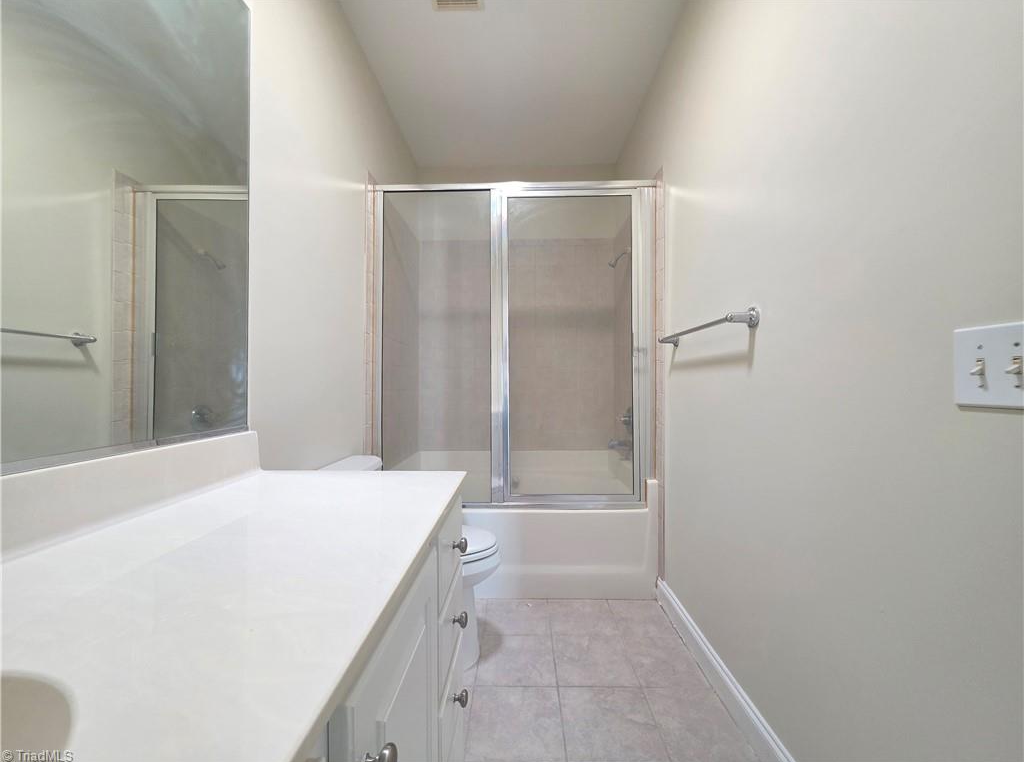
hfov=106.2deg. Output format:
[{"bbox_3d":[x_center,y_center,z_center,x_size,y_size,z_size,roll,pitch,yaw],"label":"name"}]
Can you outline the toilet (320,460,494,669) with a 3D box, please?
[{"bbox_3d":[-0.384,0.750,1.582,0.690,0.790,0.430,0,-1,1],"label":"toilet"}]

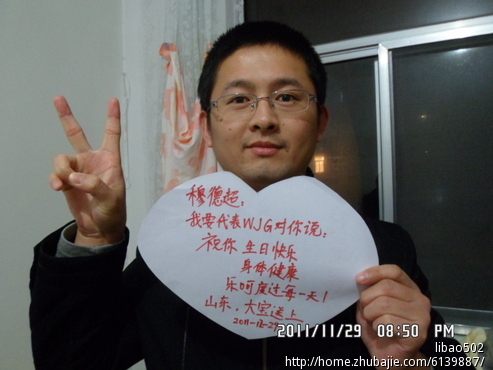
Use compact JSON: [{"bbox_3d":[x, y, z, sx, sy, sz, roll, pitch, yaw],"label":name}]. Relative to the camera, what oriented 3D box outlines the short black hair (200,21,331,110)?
[{"bbox_3d":[0.024,-0.168,0.630,0.196,0.172,0.205,-2,-3,2],"label":"short black hair"}]

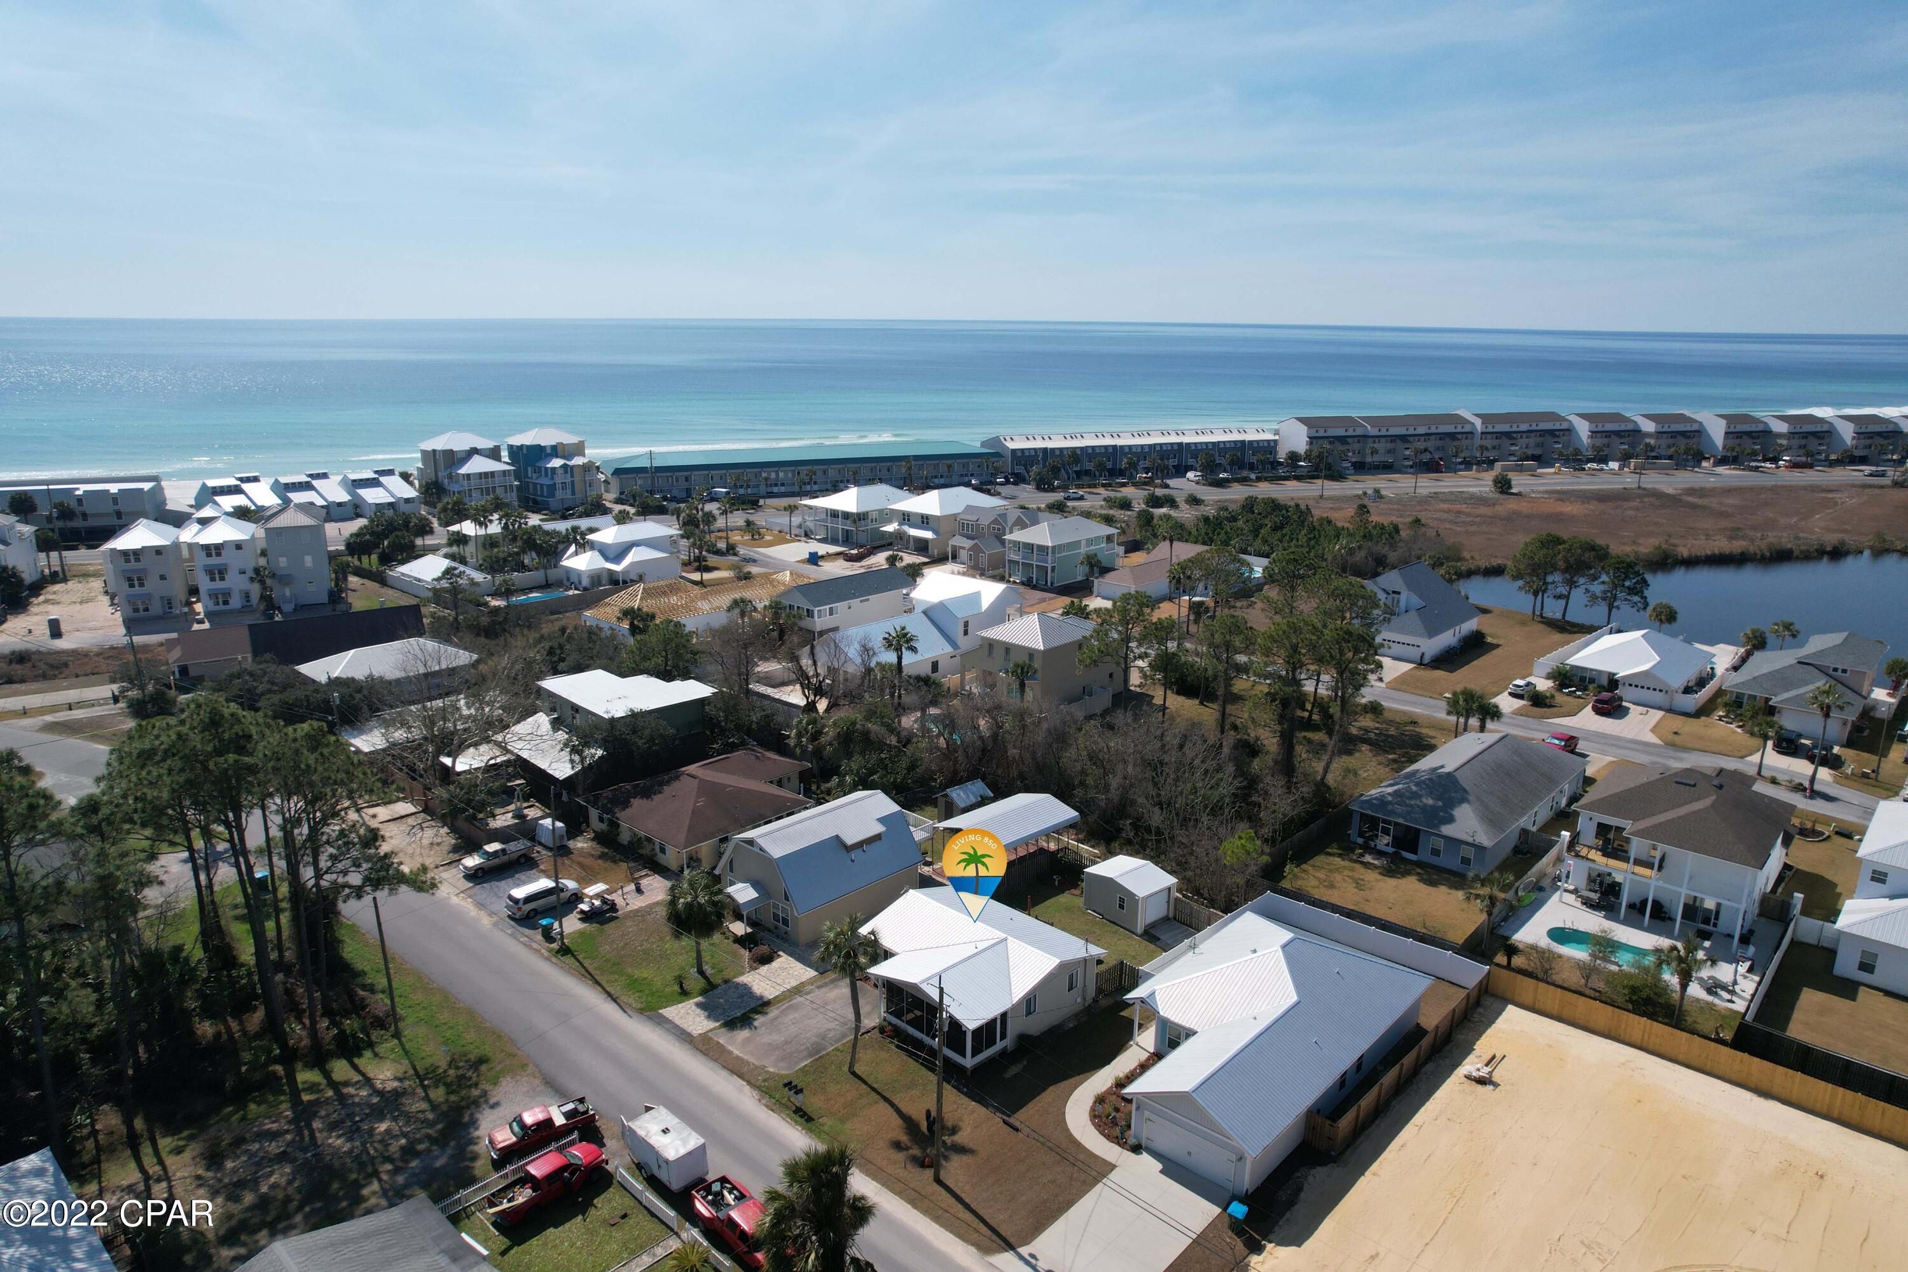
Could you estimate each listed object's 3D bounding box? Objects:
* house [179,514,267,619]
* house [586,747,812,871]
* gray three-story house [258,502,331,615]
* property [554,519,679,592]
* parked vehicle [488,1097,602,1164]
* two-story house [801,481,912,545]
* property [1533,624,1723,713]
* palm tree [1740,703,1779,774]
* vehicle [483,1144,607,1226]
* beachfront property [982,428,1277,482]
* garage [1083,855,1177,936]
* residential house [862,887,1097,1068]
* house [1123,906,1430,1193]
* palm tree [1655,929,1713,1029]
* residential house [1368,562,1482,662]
[{"bbox_3d":[-104.104,-11.037,167.199,8.050,12.200,12.500,-7,17,-24],"label":"house"},{"bbox_3d":[-19.460,13.210,97.500,14.700,4.850,17.900,14,20,40],"label":"house"},{"bbox_3d":[-89.919,-12.089,160.617,6.878,13.056,14.943,-6,17,-24],"label":"gray three-story house"},{"bbox_3d":[-51.723,-13.255,185.171,10.100,7.900,18.800,13,20,39],"label":"property"},{"bbox_3d":[-20.747,24.605,58.745,5.000,1.720,1.800,-10,19,-35],"label":"parked vehicle"},{"bbox_3d":[-15.502,-22.416,210.185,14.393,9.128,19.807,13,20,39],"label":"two-story house"},{"bbox_3d":[80.661,2.644,137.130,12.000,5.900,19.000,14,20,41],"label":"property"},{"bbox_3d":[76.040,10.190,109.180,3.200,6.300,3.200,1,15,0],"label":"palm tree"},{"bbox_3d":[-18.995,25.619,54.924,1.850,1.800,5.200,14,21,42],"label":"vehicle"},{"bbox_3d":[45.616,-46.467,296.058,76.091,11.300,17.000,-5,16,-20],"label":"beachfront property"},{"bbox_3d":[12.218,17.755,80.790,3.650,3.353,4.950,-12,20,-39],"label":"garage"},{"bbox_3d":[0.632,19.854,71.616,12.620,4.478,11.602,14,20,41],"label":"residential house"},{"bbox_3d":[16.710,21.022,65.500,12.162,5.699,21.372,14,20,41],"label":"house"},{"bbox_3d":[43.810,20.750,69.900,3.400,6.000,3.400,1,15,0],"label":"palm tree"},{"bbox_3d":[59.227,-3.926,153.230,14.500,8.700,19.000,14,20,40],"label":"residential house"}]

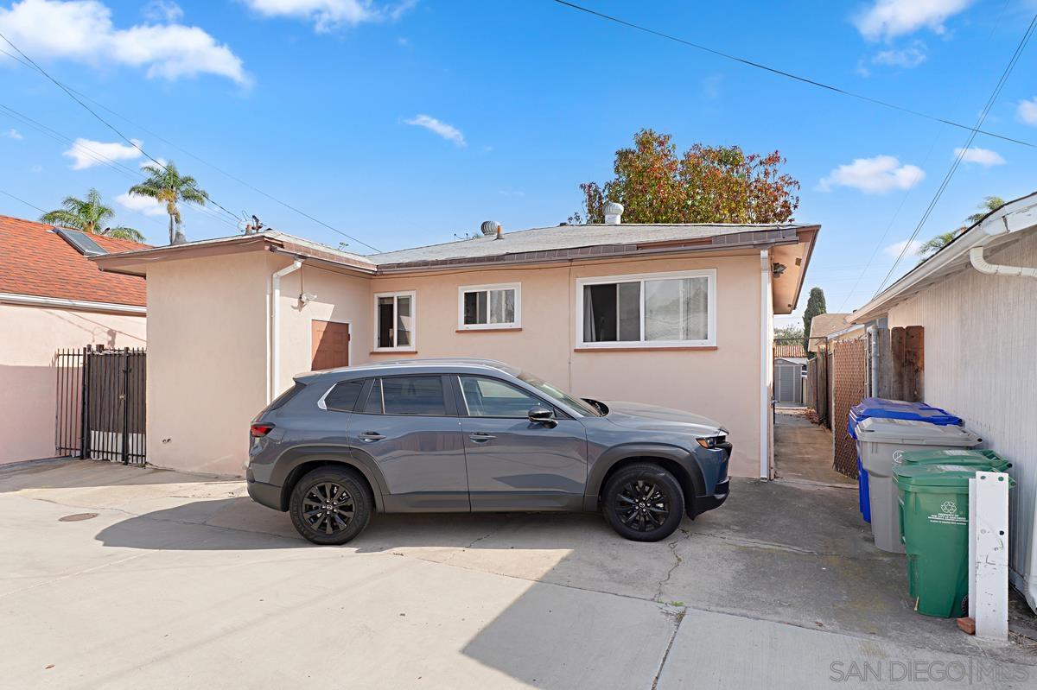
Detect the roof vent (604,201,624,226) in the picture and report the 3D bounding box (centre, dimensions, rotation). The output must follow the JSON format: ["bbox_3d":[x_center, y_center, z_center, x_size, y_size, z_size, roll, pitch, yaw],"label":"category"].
[{"bbox_3d":[2.077,-2.858,11.900,0.440,0.550,0.440,-1,-1,25],"label":"roof vent"}]

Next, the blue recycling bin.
[{"bbox_3d":[3.880,1.217,5.560,0.840,1.150,0.670,-1,-1,26],"label":"blue recycling bin"}]

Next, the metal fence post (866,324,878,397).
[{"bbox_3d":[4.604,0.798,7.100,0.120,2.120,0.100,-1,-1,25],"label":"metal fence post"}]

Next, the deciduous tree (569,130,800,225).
[{"bbox_3d":[6.386,-2.937,21.000,8.900,10.600,8.200,-1,-1,25],"label":"deciduous tree"}]

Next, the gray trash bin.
[{"bbox_3d":[3.380,1.217,4.720,0.840,1.110,0.670,-1,-1,26],"label":"gray trash bin"}]

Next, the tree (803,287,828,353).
[{"bbox_3d":[20.561,-0.619,38.000,1.750,7.200,1.750,-1,-1,25],"label":"tree"}]

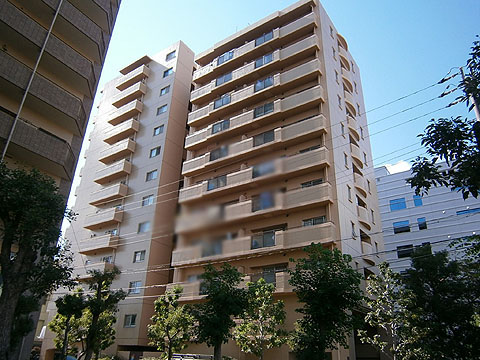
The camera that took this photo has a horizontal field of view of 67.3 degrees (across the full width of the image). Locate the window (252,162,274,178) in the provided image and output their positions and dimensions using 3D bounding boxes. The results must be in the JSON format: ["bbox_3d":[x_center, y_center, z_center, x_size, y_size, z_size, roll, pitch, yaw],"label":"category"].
[{"bbox_3d":[1.771,-0.785,27.592,1.970,0.880,0.100,-15,-32,31],"label":"window"}]

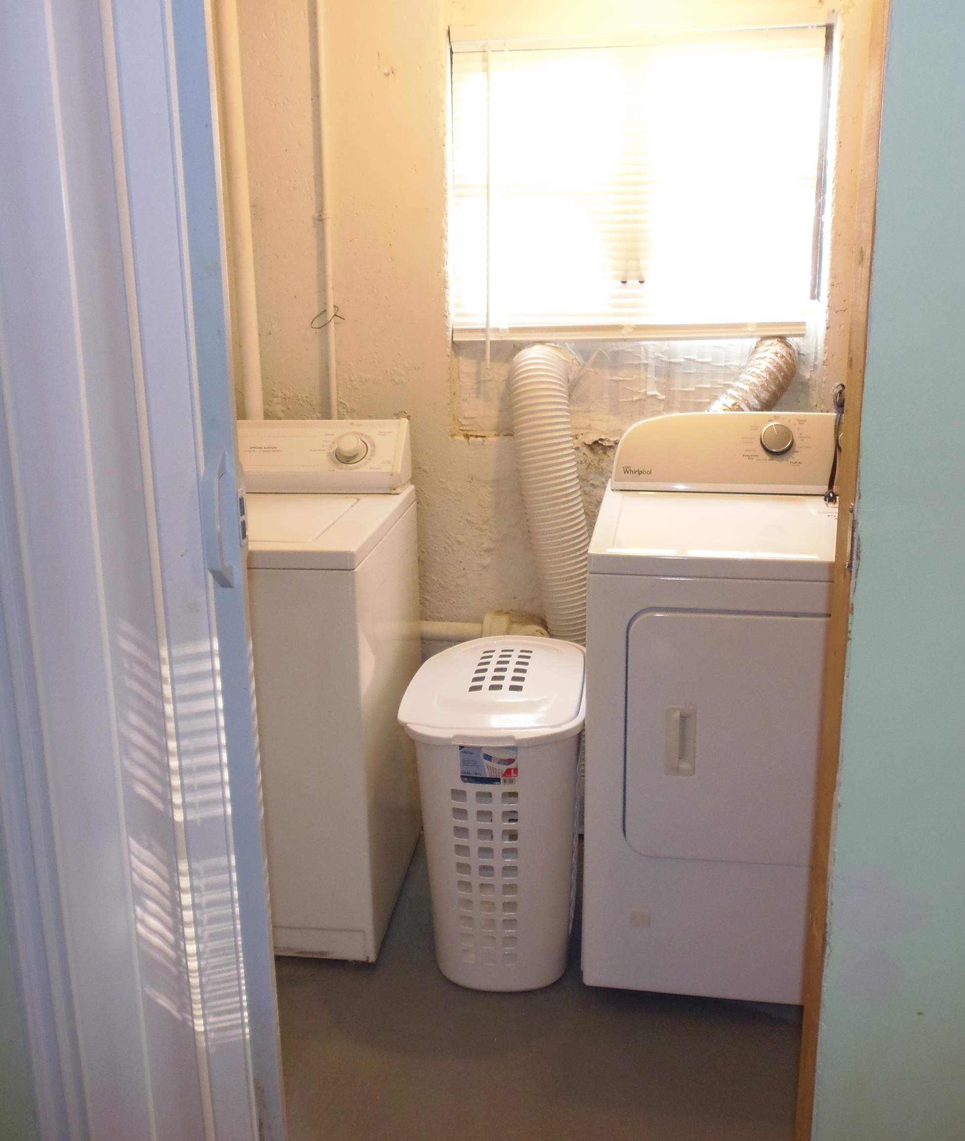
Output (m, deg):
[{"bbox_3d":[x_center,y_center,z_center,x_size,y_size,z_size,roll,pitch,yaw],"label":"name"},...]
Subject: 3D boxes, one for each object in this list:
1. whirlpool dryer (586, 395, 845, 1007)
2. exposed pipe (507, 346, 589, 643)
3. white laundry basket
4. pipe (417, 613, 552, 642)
[{"bbox_3d":[0.614,0.250,2.226,0.737,1.093,0.690,2,17,10],"label":"whirlpool dryer"},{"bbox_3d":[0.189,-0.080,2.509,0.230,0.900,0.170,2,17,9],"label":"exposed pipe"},{"bbox_3d":[0.040,0.507,2.212,0.365,0.625,0.455,1,16,8],"label":"white laundry basket"},{"bbox_3d":[-0.007,0.163,2.740,0.400,0.075,0.075,2,17,9],"label":"pipe"}]

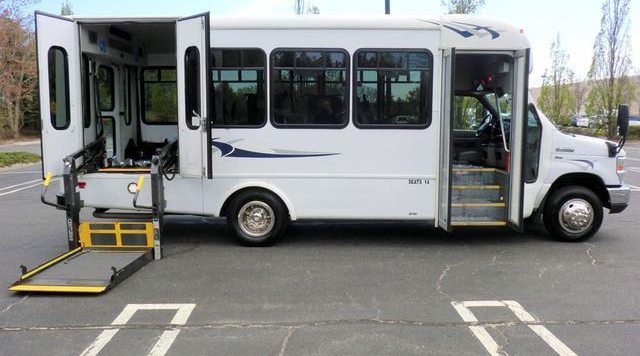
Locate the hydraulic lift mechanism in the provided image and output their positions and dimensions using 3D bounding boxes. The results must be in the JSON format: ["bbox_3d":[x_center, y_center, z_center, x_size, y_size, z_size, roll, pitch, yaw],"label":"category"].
[{"bbox_3d":[-2.364,0.267,6.406,1.131,1.333,2.222,0,5,0],"label":"hydraulic lift mechanism"}]

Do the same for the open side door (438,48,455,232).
[{"bbox_3d":[1.491,-0.447,6.993,0.061,2.131,0.404,0,5,0],"label":"open side door"}]

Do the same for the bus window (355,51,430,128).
[{"bbox_3d":[0.888,-1.067,7.146,0.965,0.959,0.061,0,5,0],"label":"bus window"}]

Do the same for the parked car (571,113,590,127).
[{"bbox_3d":[28.540,-6.255,64.691,1.820,1.600,4.600,1,5,12],"label":"parked car"}]

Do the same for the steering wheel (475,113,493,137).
[{"bbox_3d":[2.436,-0.797,8.814,0.091,0.404,0.394,34,4,-3],"label":"steering wheel"}]

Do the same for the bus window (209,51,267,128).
[{"bbox_3d":[-1.118,-1.078,7.145,0.959,0.959,0.061,0,5,0],"label":"bus window"}]

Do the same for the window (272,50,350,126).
[{"bbox_3d":[-0.114,-1.073,7.145,0.959,0.954,0.061,0,5,0],"label":"window"}]

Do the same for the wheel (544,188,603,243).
[{"bbox_3d":[3.246,0.462,7.629,0.747,0.737,0.237,0,5,0],"label":"wheel"}]

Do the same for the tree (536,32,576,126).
[{"bbox_3d":[18.900,-7.745,47.480,3.200,8.000,3.200,0,5,0],"label":"tree"}]

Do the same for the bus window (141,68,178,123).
[{"bbox_3d":[-2.380,-1.307,9.498,0.949,0.939,0.061,0,5,0],"label":"bus window"}]

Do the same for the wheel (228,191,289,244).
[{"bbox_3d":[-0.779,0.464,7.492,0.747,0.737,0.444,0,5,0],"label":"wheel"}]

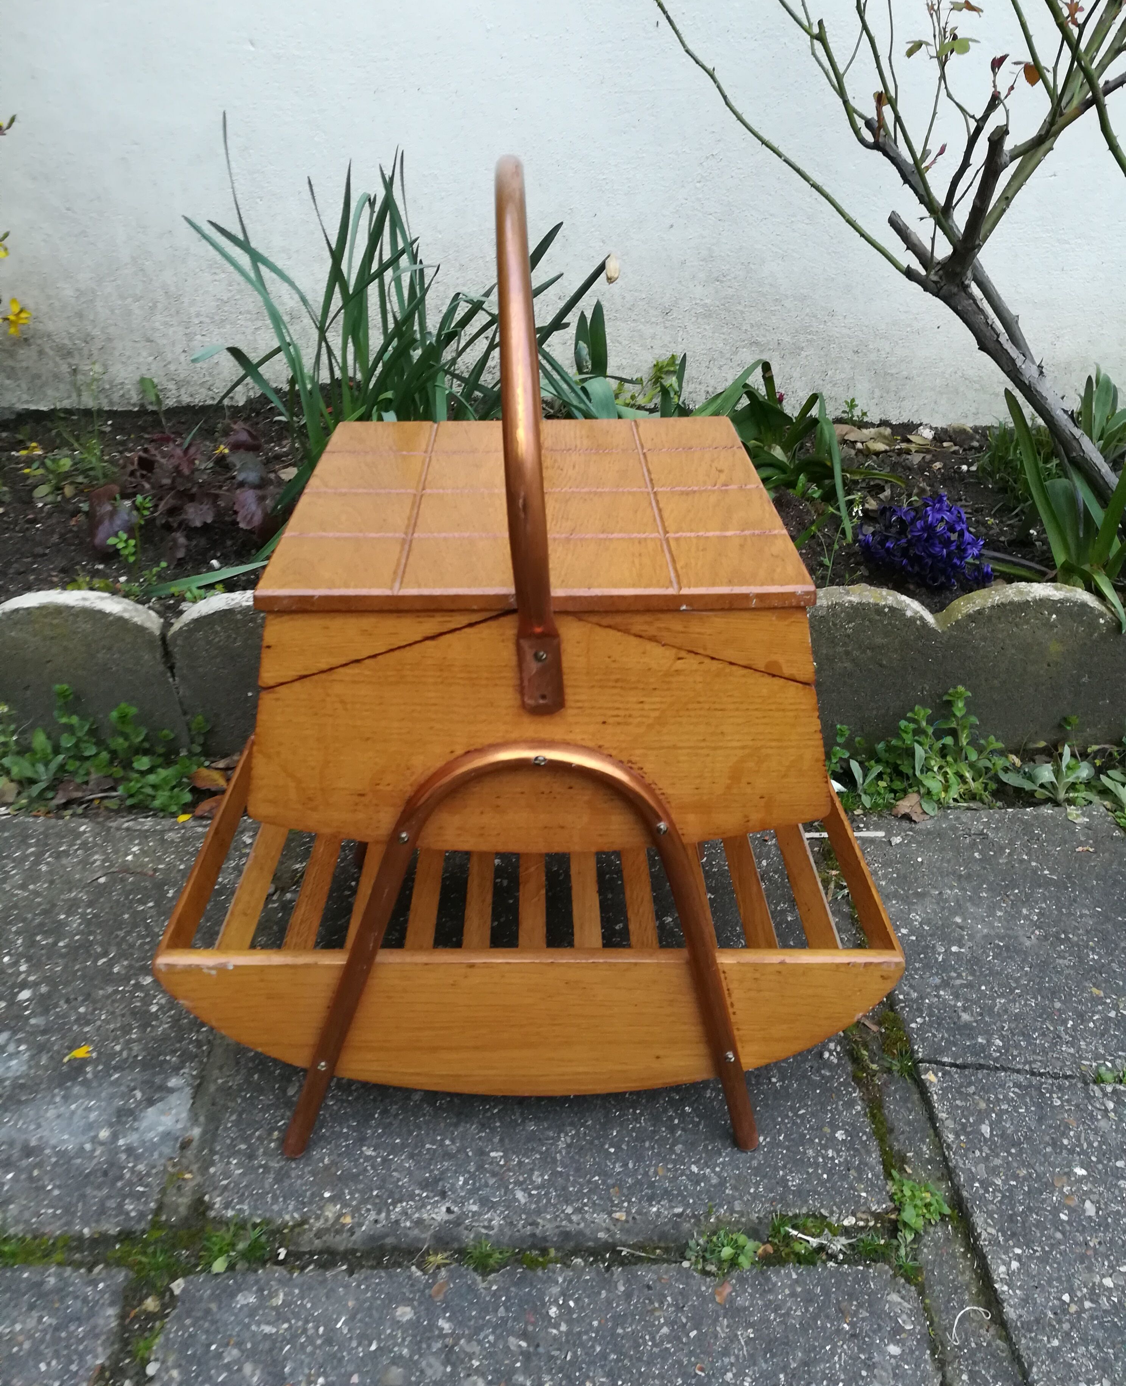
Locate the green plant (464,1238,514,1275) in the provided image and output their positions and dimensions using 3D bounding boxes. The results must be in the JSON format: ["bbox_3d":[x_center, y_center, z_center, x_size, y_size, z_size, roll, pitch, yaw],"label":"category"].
[{"bbox_3d":[-0.048,0.361,0.727,0.032,0.020,0.023,0,31,0],"label":"green plant"}]

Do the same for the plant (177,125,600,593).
[{"bbox_3d":[-0.186,-0.400,1.302,0.440,0.410,0.400,0,31,0],"label":"plant"}]

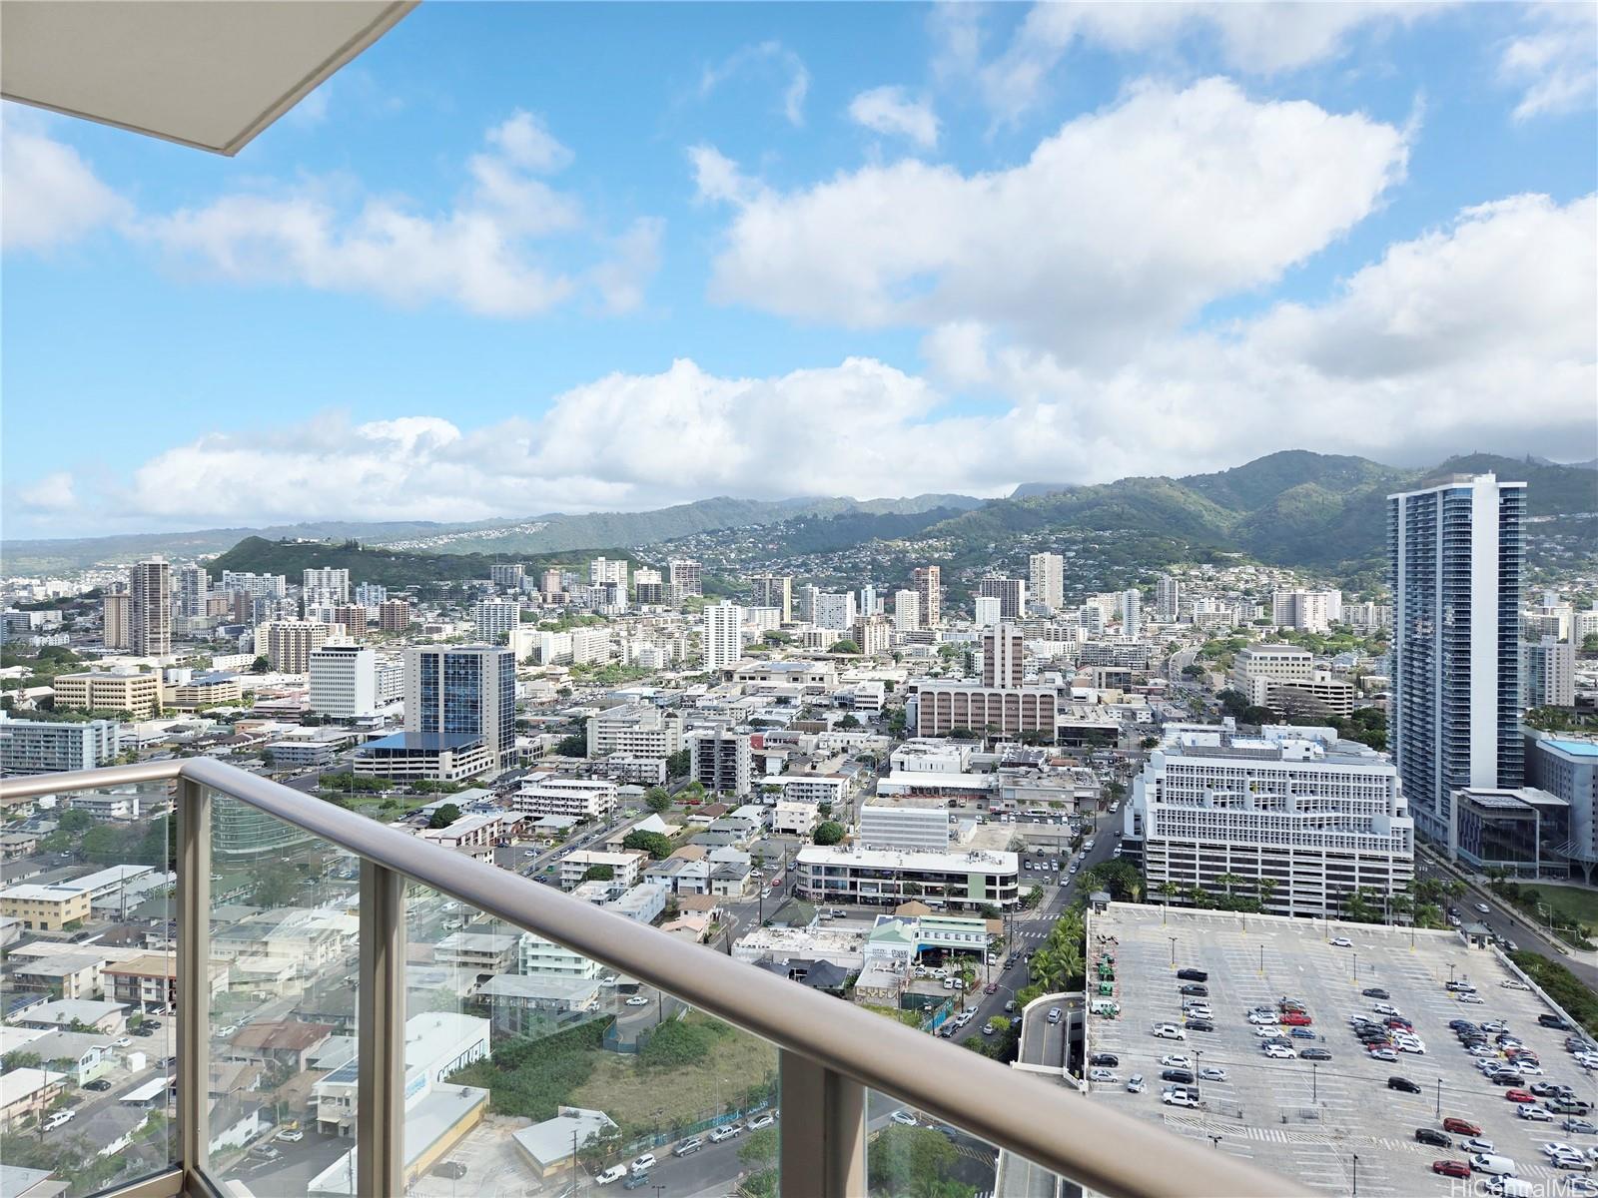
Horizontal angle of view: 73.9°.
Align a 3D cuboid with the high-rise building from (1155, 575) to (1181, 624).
[{"bbox_3d":[496.190,1.800,1430.480,24.680,60.620,20.560,1,2,30],"label":"high-rise building"}]

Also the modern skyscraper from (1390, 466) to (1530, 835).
[{"bbox_3d":[232.650,21.380,377.340,22.500,127.000,55.000,0,1,10],"label":"modern skyscraper"}]

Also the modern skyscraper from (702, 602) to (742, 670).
[{"bbox_3d":[-69.770,34.890,966.160,31.850,60.060,15.920,0,1,12],"label":"modern skyscraper"}]

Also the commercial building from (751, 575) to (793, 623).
[{"bbox_3d":[-34.820,0.410,1380.000,46.520,60.690,24.000,1,1,18],"label":"commercial building"}]

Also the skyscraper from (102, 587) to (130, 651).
[{"bbox_3d":[-719.470,22.010,1120.000,22.710,60.660,20.440,-1,2,-30],"label":"skyscraper"}]

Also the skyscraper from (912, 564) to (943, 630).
[{"bbox_3d":[165.890,-2.750,1360.000,24.010,78.980,24.010,-1,2,-44],"label":"skyscraper"}]

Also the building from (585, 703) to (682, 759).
[{"bbox_3d":[-76.990,66.520,528.960,45.000,27.000,32.000,0,1,12],"label":"building"}]

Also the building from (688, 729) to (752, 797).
[{"bbox_3d":[-33.110,69.910,455.410,25.000,26.300,15.000,0,1,11],"label":"building"}]

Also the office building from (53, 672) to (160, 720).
[{"bbox_3d":[-436.380,59.930,670.580,54.000,29.500,26.000,0,1,11],"label":"office building"}]

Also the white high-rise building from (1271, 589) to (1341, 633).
[{"bbox_3d":[620.730,13.940,1300.000,75.100,49.790,32.000,1,2,24],"label":"white high-rise building"}]

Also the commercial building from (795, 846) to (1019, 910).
[{"bbox_3d":[33.920,86.250,330.860,67.280,11.220,19.460,0,1,10],"label":"commercial building"}]

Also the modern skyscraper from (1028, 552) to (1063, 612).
[{"bbox_3d":[344.460,-20.670,1479.940,33.830,83.070,32.780,-1,2,-35],"label":"modern skyscraper"}]

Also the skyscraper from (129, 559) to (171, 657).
[{"bbox_3d":[-611.550,10.100,1000.550,18.940,92.730,25.740,1,2,20],"label":"skyscraper"}]

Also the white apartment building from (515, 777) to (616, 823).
[{"bbox_3d":[-91.130,79.270,417.780,36.500,9.500,26.000,0,1,14],"label":"white apartment building"}]

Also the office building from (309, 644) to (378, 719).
[{"bbox_3d":[-288.180,52.650,670.500,33.000,46.500,18.000,0,1,11],"label":"office building"}]

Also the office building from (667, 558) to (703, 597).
[{"bbox_3d":[-165.180,-28.540,1553.900,46.000,58.000,22.000,0,1,8],"label":"office building"}]

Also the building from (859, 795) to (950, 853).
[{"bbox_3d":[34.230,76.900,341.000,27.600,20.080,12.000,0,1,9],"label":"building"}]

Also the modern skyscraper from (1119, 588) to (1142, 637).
[{"bbox_3d":[388.860,15.790,1245.000,23.040,56.050,23.040,0,1,15],"label":"modern skyscraper"}]

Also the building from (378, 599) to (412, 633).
[{"bbox_3d":[-449.730,19.910,1180.850,21.300,34.860,24.490,1,2,20],"label":"building"}]

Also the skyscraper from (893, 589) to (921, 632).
[{"bbox_3d":[132.730,17.720,1300.830,26.290,53.350,18.200,0,1,18],"label":"skyscraper"}]

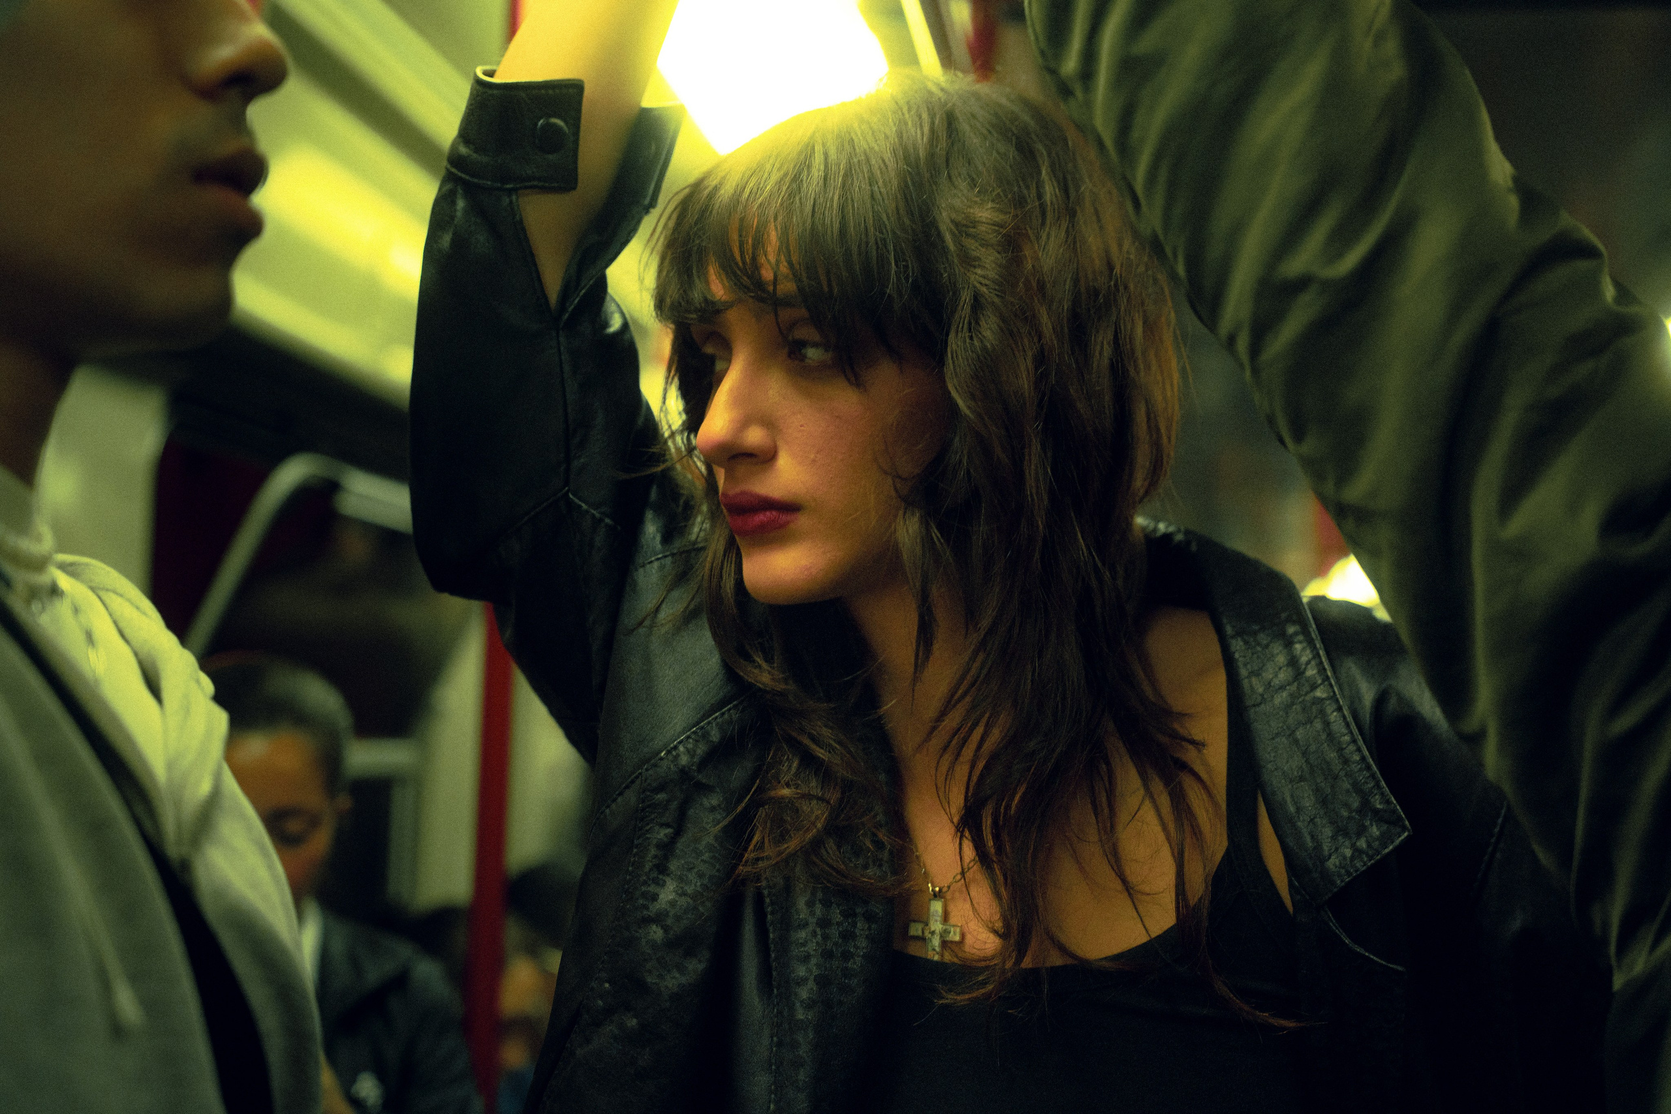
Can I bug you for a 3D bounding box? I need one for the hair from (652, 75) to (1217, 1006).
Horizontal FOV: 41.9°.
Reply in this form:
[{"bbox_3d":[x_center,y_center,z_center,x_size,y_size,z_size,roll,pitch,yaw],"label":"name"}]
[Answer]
[{"bbox_3d":[0.047,-0.014,1.040,0.260,0.430,0.250,7,-9,-42],"label":"hair"}]

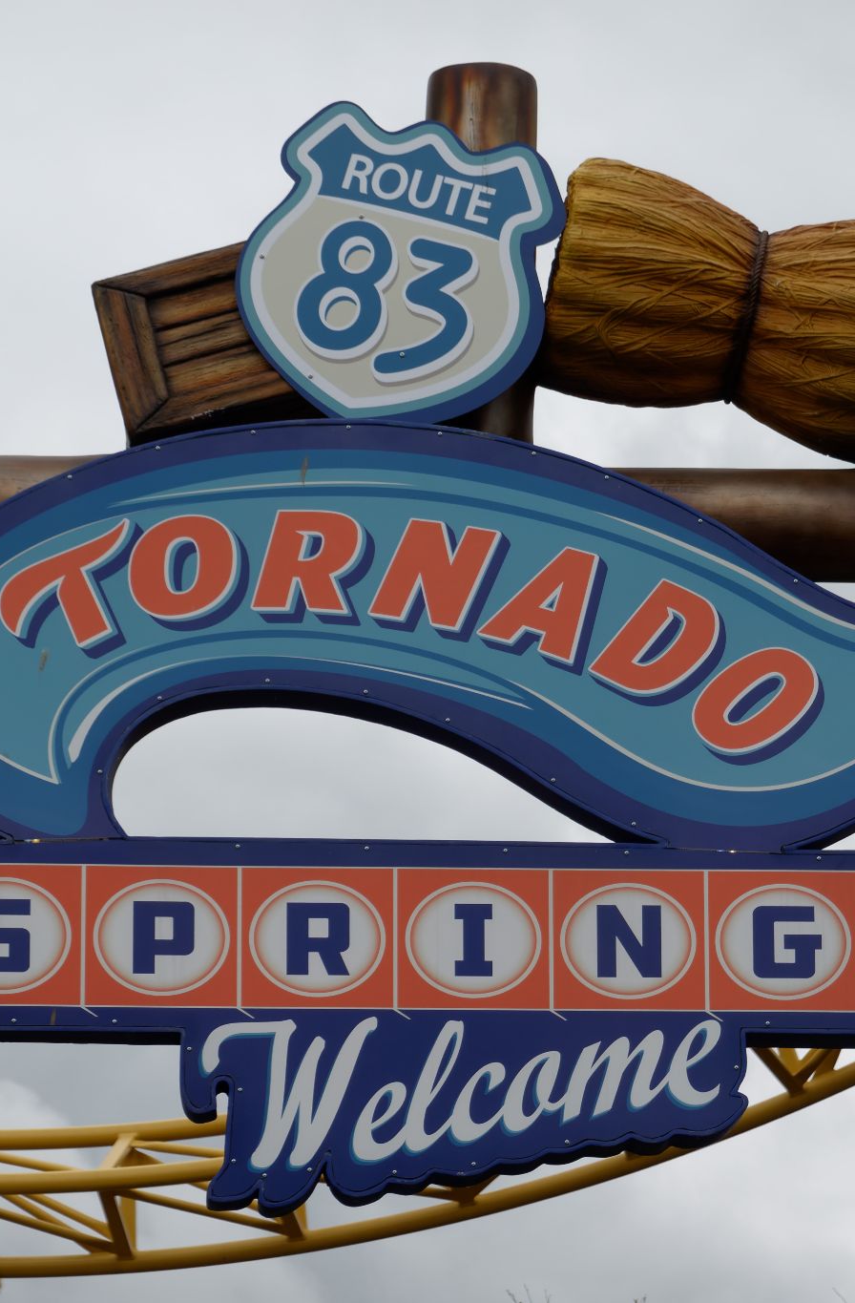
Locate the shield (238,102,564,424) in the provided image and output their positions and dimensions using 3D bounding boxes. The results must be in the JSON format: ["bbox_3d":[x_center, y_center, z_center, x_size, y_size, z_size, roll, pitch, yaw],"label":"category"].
[{"bbox_3d":[-0.076,-0.991,17.831,0.816,0.858,0.080,14,-14,1],"label":"shield"}]

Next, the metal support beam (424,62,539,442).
[{"bbox_3d":[0.147,-1.001,18.141,0.298,1.148,0.298,1,-14,-2],"label":"metal support beam"}]

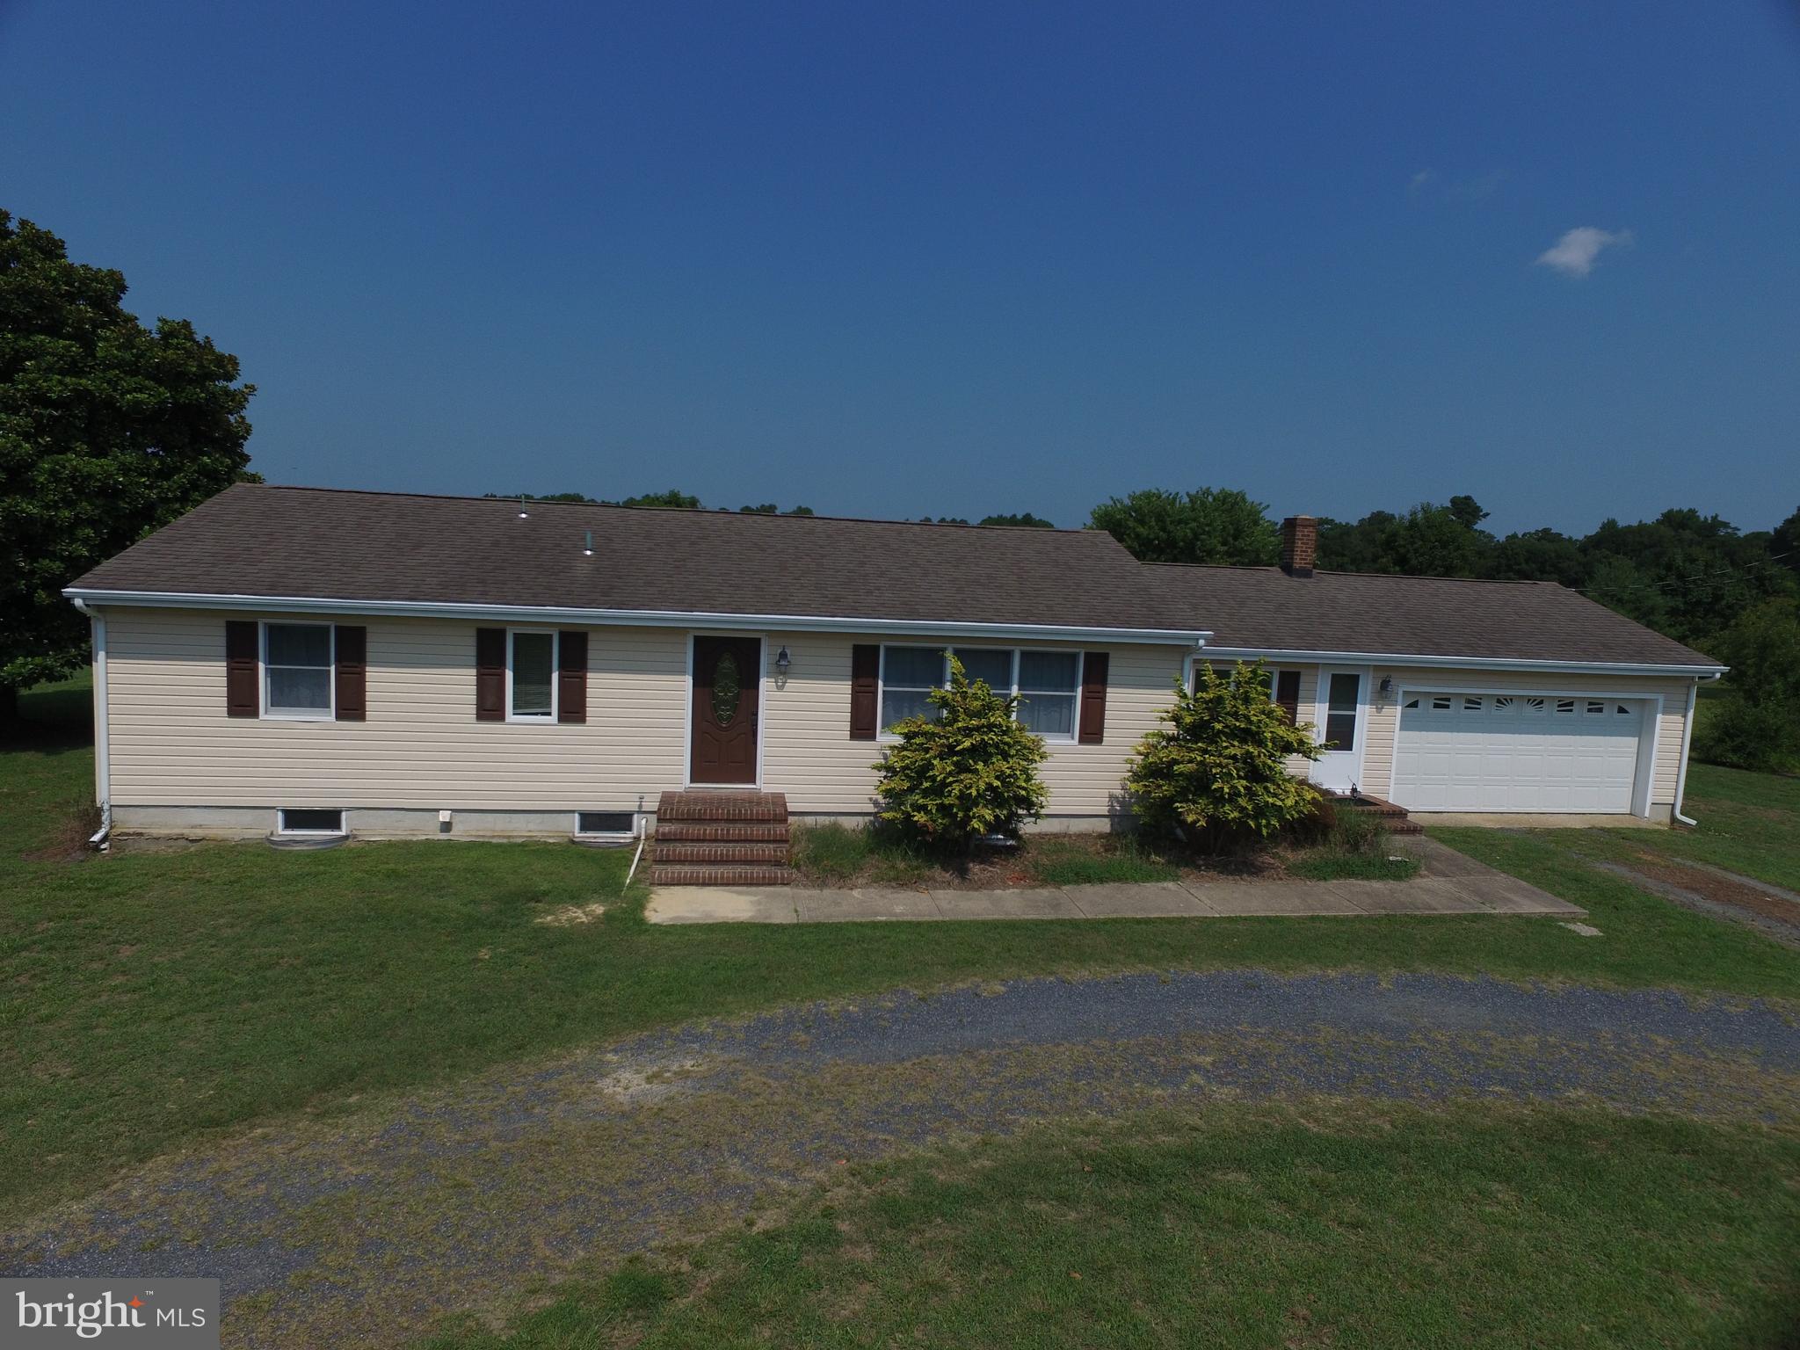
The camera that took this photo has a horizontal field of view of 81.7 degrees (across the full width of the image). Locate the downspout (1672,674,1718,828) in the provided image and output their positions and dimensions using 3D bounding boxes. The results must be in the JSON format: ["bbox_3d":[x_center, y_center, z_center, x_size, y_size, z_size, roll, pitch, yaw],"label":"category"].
[{"bbox_3d":[13.821,1.287,18.011,0.117,2.637,0.407,2,6,-9],"label":"downspout"}]

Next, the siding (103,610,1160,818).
[{"bbox_3d":[-2.877,0.624,14.191,14.573,2.530,0.182,2,6,-9],"label":"siding"}]

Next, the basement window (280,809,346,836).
[{"bbox_3d":[-7.637,1.892,13.530,0.800,0.359,0.100,2,5,-8],"label":"basement window"}]

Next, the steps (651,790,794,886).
[{"bbox_3d":[-2.298,2.084,13.489,1.680,0.724,1.822,2,6,-9],"label":"steps"}]

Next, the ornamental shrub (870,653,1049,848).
[{"bbox_3d":[0.825,1.138,13.890,2.226,2.732,2.075,2,6,-9],"label":"ornamental shrub"}]

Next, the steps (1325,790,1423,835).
[{"bbox_3d":[7.279,2.217,16.604,1.405,0.346,1.387,2,6,-9],"label":"steps"}]

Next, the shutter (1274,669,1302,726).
[{"bbox_3d":[6.319,0.567,16.948,0.372,1.242,0.051,2,6,-9],"label":"shutter"}]

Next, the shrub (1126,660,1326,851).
[{"bbox_3d":[4.562,1.204,14.554,2.530,2.813,2.328,2,6,-9],"label":"shrub"}]

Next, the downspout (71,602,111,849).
[{"bbox_3d":[-9.963,0.589,12.842,0.106,3.107,0.425,2,6,-9],"label":"downspout"}]

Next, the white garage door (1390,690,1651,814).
[{"bbox_3d":[10.682,1.325,17.887,5.050,2.168,0.356,2,6,-9],"label":"white garage door"}]

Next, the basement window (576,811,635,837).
[{"bbox_3d":[-3.991,2.041,14.169,0.815,0.334,0.121,2,6,-9],"label":"basement window"}]

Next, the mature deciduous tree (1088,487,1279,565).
[{"bbox_3d":[9.244,-2.609,34.271,6.780,7.033,6.578,2,6,-9],"label":"mature deciduous tree"}]

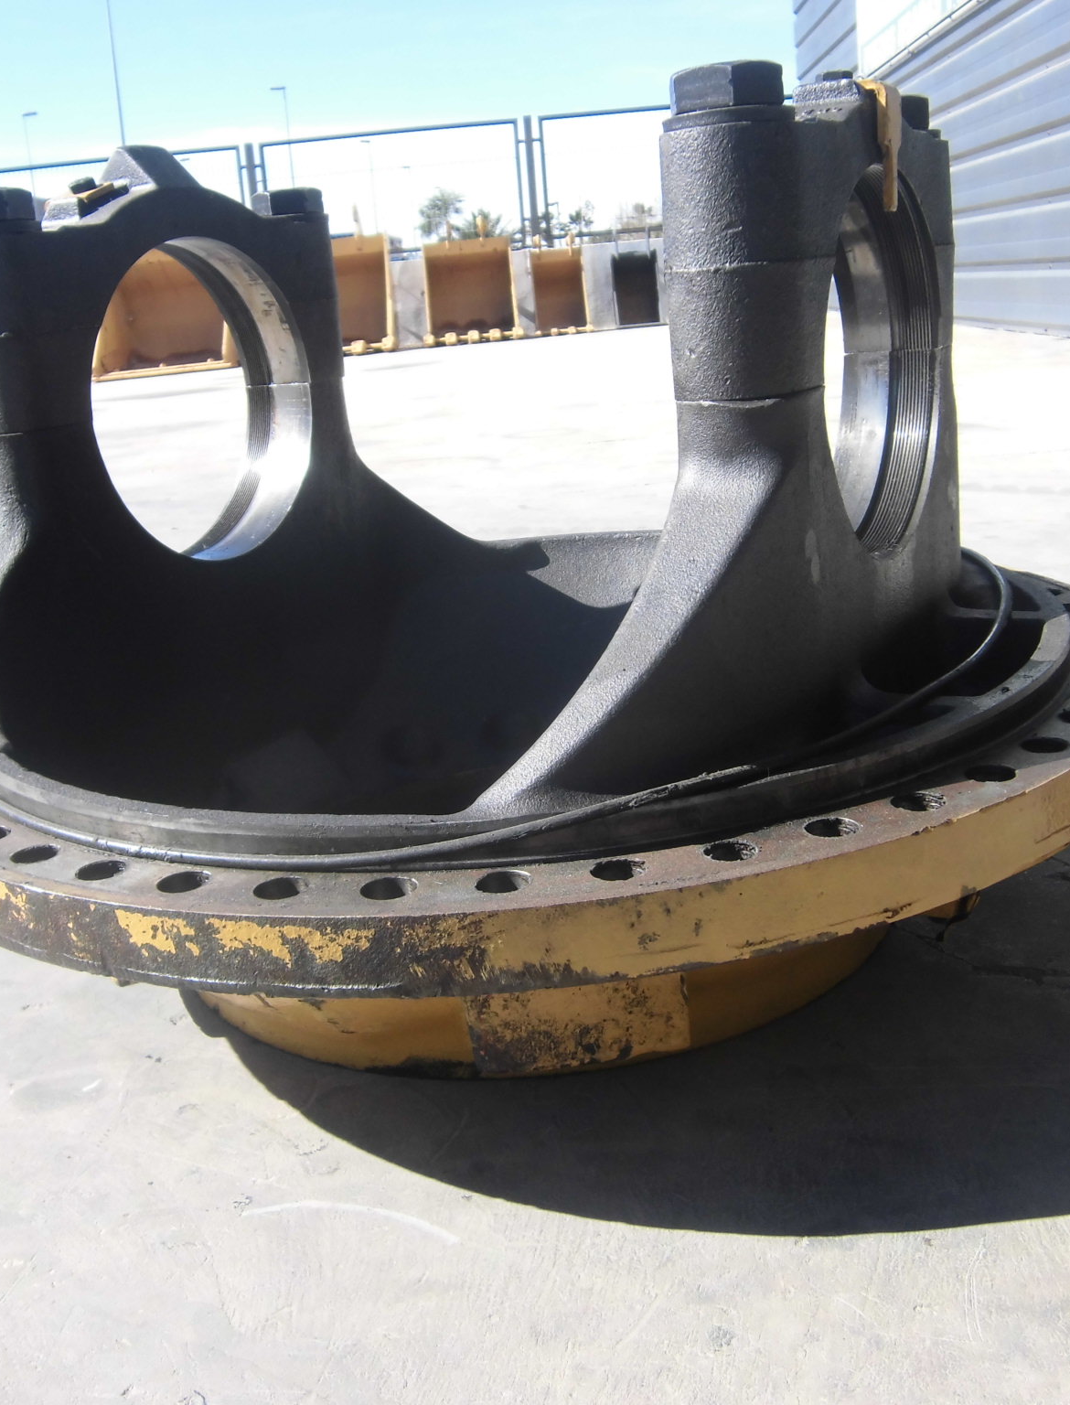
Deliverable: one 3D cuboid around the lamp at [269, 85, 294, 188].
[{"bbox_3d":[-11.136,-22.665,64.369,0.780,10.000,0.280,-5,16,0],"label":"lamp"}]

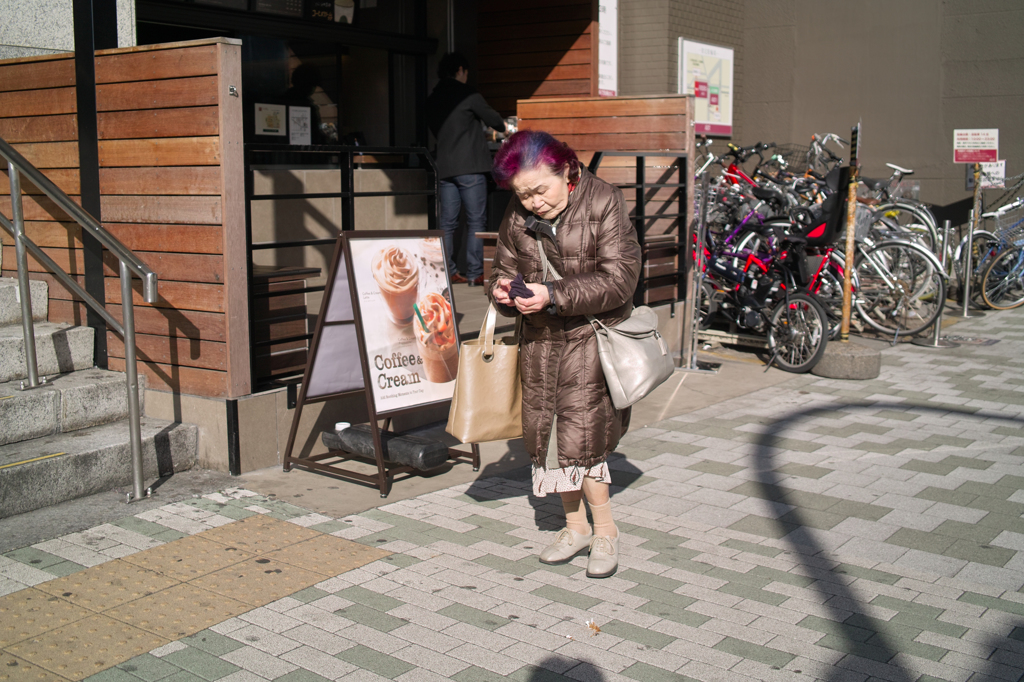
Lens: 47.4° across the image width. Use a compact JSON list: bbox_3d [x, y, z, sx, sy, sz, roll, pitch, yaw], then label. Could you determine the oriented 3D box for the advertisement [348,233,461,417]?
[{"bbox_3d":[-0.403,-0.081,4.630,0.030,0.680,0.500,-9,-1,41],"label":"advertisement"}]

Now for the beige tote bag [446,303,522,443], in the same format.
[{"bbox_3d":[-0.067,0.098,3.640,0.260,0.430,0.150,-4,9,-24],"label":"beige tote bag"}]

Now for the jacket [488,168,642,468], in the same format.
[{"bbox_3d":[0.164,-0.074,3.650,0.460,0.910,0.390,4,9,28],"label":"jacket"}]

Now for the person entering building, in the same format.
[{"bbox_3d":[-0.339,-1.277,8.680,0.500,1.700,0.420,7,10,41],"label":"person entering building"}]

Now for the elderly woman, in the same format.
[{"bbox_3d":[0.165,0.030,3.670,0.450,1.370,0.410,4,9,28],"label":"elderly woman"}]

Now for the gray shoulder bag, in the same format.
[{"bbox_3d":[0.288,-0.057,3.590,0.420,0.500,0.200,-5,9,-30],"label":"gray shoulder bag"}]

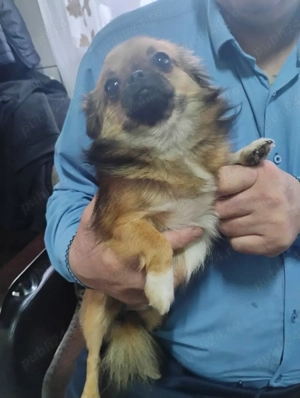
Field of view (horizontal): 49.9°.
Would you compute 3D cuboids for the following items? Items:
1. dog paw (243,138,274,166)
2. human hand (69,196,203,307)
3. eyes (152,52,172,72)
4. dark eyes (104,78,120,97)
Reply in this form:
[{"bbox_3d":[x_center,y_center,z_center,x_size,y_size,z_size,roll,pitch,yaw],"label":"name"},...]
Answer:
[{"bbox_3d":[0.127,-0.054,0.378,0.039,0.023,0.026,-35,-28,8],"label":"dog paw"},{"bbox_3d":[-0.019,0.066,0.395,0.155,0.115,0.090,-8,9,-9],"label":"human hand"},{"bbox_3d":[0.014,-0.157,0.372,0.020,0.020,0.014,-26,-4,1],"label":"eyes"},{"bbox_3d":[-0.044,-0.130,0.378,0.018,0.019,0.014,-28,-7,13],"label":"dark eyes"}]

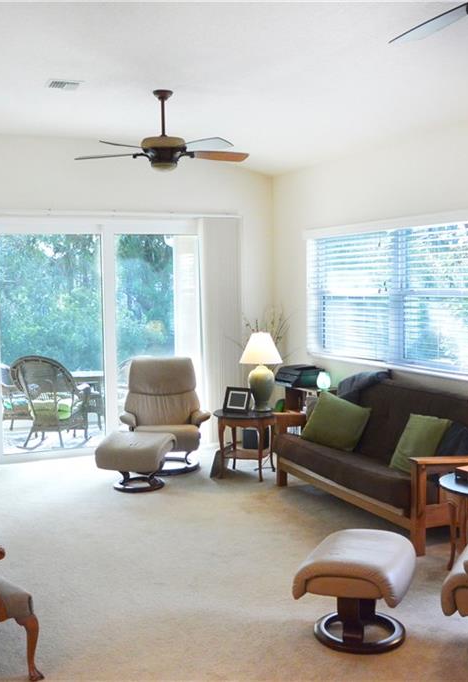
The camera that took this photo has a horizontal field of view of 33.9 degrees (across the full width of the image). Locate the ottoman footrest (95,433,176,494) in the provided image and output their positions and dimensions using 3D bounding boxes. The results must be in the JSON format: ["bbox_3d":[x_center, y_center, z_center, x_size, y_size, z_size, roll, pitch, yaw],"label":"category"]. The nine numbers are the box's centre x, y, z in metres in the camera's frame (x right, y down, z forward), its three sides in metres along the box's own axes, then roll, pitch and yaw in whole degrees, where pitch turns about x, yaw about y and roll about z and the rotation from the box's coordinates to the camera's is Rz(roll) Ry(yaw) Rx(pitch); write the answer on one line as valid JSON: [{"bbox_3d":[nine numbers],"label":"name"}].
[{"bbox_3d":[-0.825,1.025,6.496,0.550,0.420,0.480,0,5,14],"label":"ottoman footrest"}]

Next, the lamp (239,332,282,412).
[{"bbox_3d":[0.255,0.281,6.895,0.397,0.680,0.397,-1,4,0],"label":"lamp"}]

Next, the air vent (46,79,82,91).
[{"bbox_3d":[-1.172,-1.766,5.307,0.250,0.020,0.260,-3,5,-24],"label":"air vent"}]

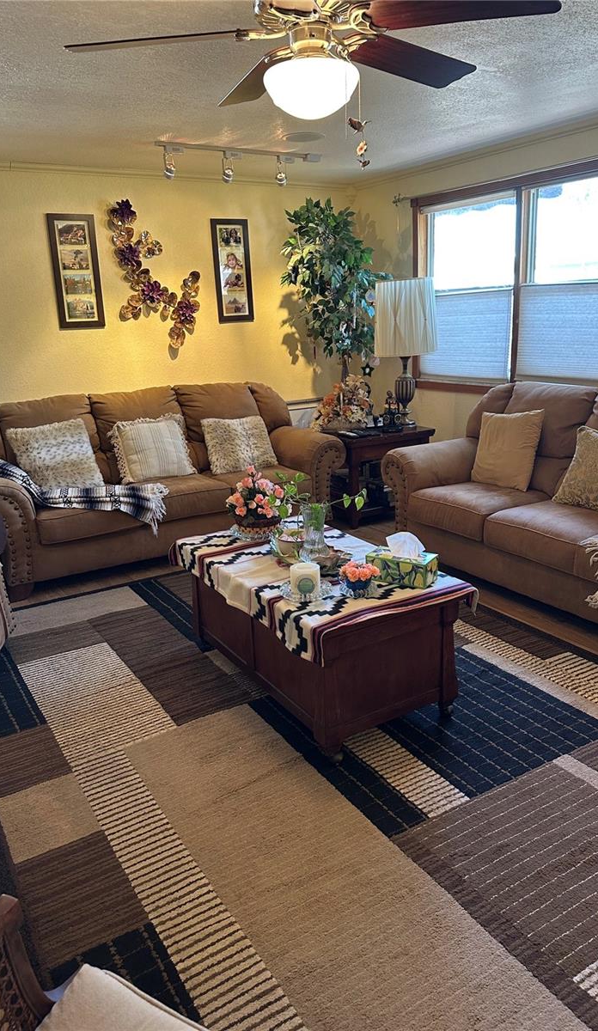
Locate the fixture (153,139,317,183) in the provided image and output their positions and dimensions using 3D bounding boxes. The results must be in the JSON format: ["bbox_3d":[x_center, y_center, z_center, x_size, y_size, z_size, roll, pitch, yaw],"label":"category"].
[{"bbox_3d":[-0.348,-2.227,4.563,1.200,0.200,0.100,-13,19,-32],"label":"fixture"}]

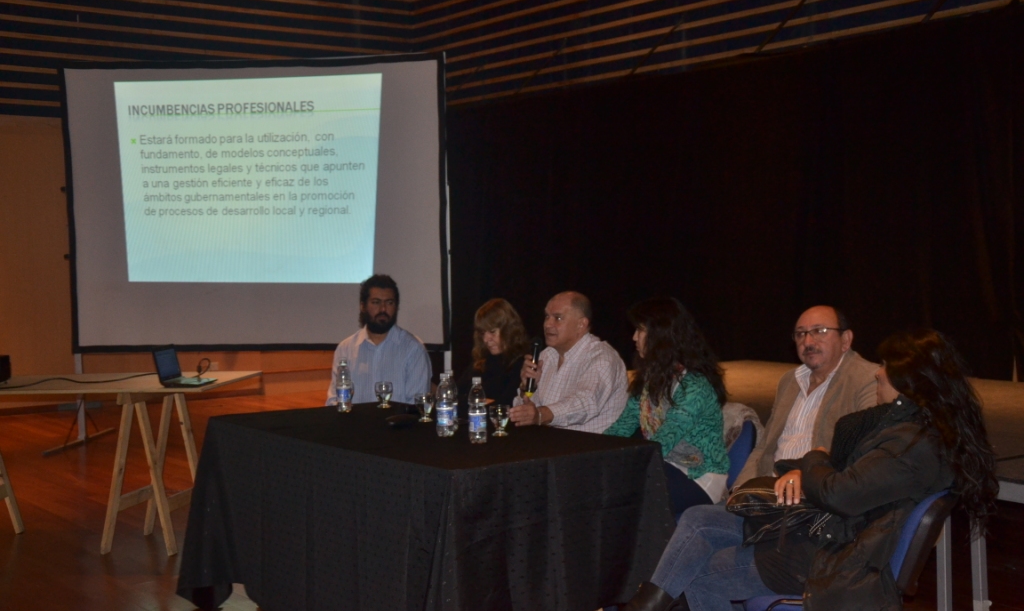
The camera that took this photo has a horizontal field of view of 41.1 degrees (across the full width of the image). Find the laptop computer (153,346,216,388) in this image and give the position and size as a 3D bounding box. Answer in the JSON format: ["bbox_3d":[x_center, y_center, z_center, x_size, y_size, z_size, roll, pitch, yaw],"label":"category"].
[{"bbox_3d":[-1.608,0.297,6.730,0.230,0.192,0.275,0,3,7],"label":"laptop computer"}]

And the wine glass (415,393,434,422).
[{"bbox_3d":[-0.339,0.399,5.337,0.074,0.107,0.074,0,3,0],"label":"wine glass"}]

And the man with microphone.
[{"bbox_3d":[0.118,0.578,5.277,0.760,1.250,0.570,-2,3,-39],"label":"man with microphone"}]

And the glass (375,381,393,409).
[{"bbox_3d":[-0.542,0.377,5.795,0.073,0.108,0.073,0,3,0],"label":"glass"}]

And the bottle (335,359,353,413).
[{"bbox_3d":[-0.698,0.330,5.662,0.064,0.218,0.064,0,3,0],"label":"bottle"}]

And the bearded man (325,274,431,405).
[{"bbox_3d":[-0.644,0.521,6.030,0.530,1.299,0.700,1,3,20],"label":"bearded man"}]

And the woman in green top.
[{"bbox_3d":[0.459,0.599,4.854,0.780,1.244,0.510,-2,3,-35],"label":"woman in green top"}]

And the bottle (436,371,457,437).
[{"bbox_3d":[-0.241,0.357,4.936,0.064,0.226,0.064,0,3,0],"label":"bottle"}]

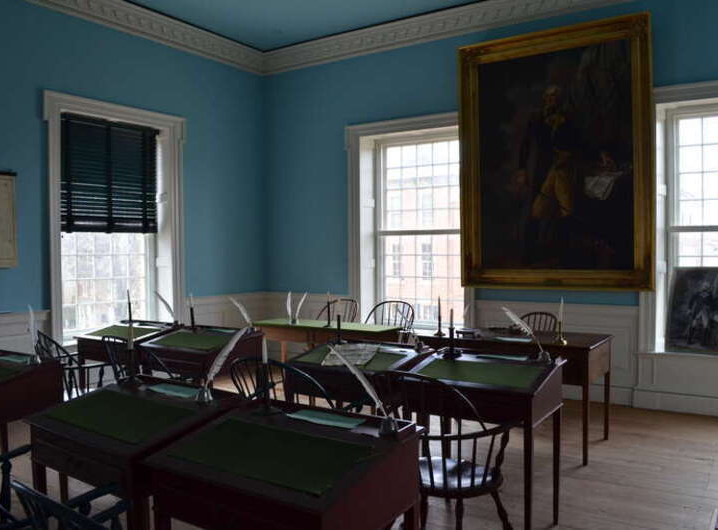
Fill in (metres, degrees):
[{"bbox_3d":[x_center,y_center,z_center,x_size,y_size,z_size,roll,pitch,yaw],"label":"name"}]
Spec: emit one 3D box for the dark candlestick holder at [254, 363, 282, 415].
[{"bbox_3d":[-0.351,0.465,2.289,0.106,0.188,0.106,0,3,0],"label":"dark candlestick holder"}]

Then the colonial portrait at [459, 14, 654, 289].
[{"bbox_3d":[1.751,-0.949,5.485,1.740,2.320,0.120,1,2,33],"label":"colonial portrait"}]

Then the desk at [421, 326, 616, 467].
[{"bbox_3d":[1.135,0.898,4.418,1.276,0.773,0.660,1,2,33],"label":"desk"}]

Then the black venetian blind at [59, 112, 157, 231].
[{"bbox_3d":[-2.384,-0.854,5.807,0.070,1.070,1.100,1,2,33],"label":"black venetian blind"}]

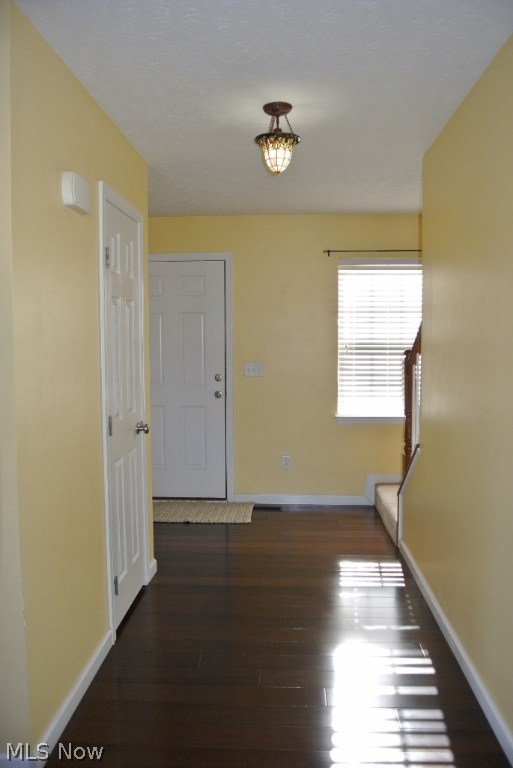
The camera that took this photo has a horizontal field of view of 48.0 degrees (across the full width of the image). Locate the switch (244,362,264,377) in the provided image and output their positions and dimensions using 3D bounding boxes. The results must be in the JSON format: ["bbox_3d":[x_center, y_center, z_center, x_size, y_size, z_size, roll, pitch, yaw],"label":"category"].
[{"bbox_3d":[-0.013,-0.119,4.866,0.166,0.118,0.015,0,4,3],"label":"switch"}]

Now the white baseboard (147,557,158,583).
[{"bbox_3d":[-0.626,1.111,3.473,0.015,0.085,0.195,0,4,3],"label":"white baseboard"}]

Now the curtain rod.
[{"bbox_3d":[1.070,-1.074,4.698,1.040,0.055,0.075,0,4,3],"label":"curtain rod"}]

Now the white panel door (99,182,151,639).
[{"bbox_3d":[-0.671,0.147,2.937,0.060,2.100,0.700,0,5,3],"label":"white panel door"}]

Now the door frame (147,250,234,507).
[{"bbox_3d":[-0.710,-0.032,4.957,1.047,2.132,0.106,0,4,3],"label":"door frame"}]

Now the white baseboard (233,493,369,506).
[{"bbox_3d":[0.382,0.992,4.931,1.130,0.087,0.015,0,4,3],"label":"white baseboard"}]

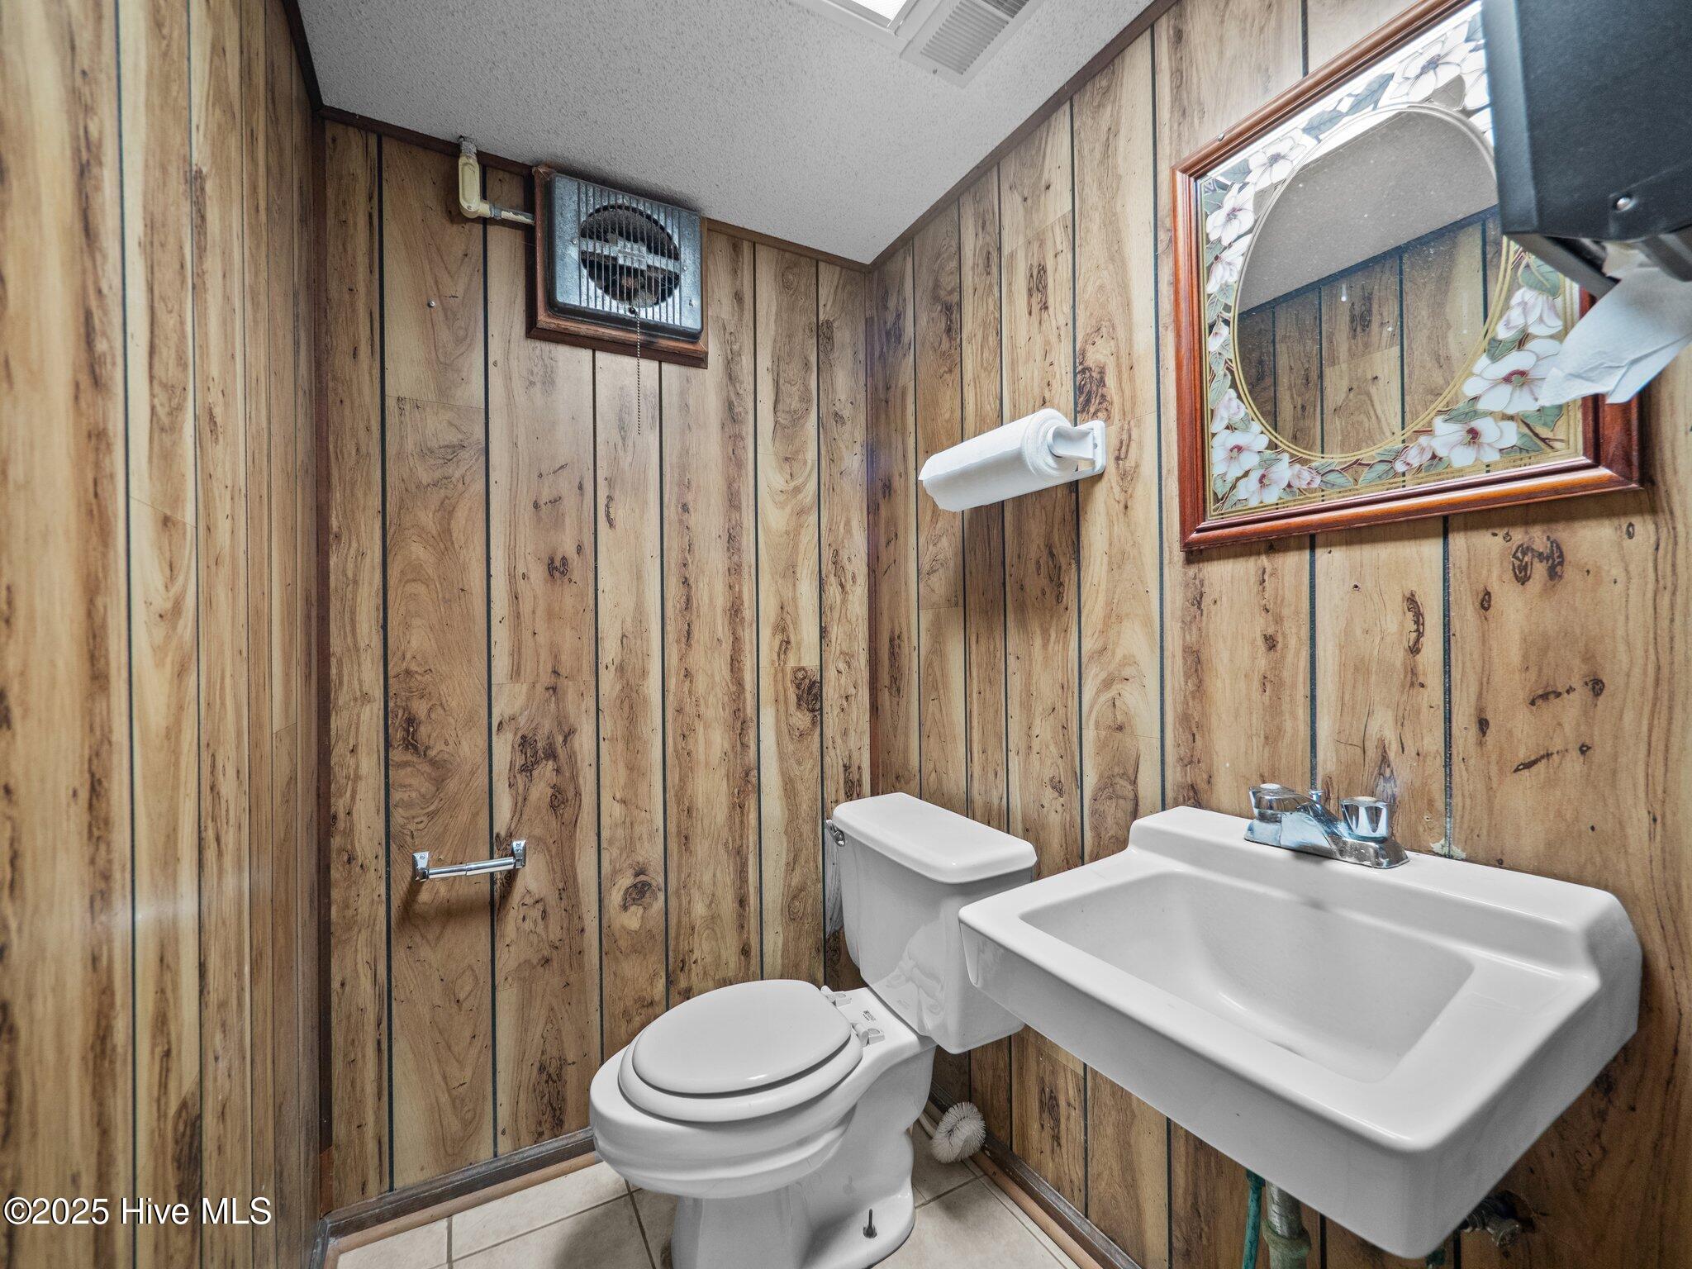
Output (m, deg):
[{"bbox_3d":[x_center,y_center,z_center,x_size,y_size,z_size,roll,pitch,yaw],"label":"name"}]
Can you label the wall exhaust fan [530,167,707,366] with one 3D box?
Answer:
[{"bbox_3d":[-0.461,-0.764,1.434,0.373,0.321,0.088,0,-1,-29],"label":"wall exhaust fan"}]

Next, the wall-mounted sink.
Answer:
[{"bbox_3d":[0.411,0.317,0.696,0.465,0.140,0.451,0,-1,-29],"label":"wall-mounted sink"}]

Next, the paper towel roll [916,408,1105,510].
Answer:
[{"bbox_3d":[0.281,-0.313,1.229,0.162,0.117,0.328,0,-1,-29],"label":"paper towel roll"}]

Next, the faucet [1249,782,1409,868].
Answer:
[{"bbox_3d":[0.545,0.214,0.790,0.100,0.071,0.157,0,-1,-29],"label":"faucet"}]

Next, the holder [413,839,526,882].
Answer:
[{"bbox_3d":[-0.704,0.427,1.289,0.188,0.049,0.071,0,-1,-29],"label":"holder"}]

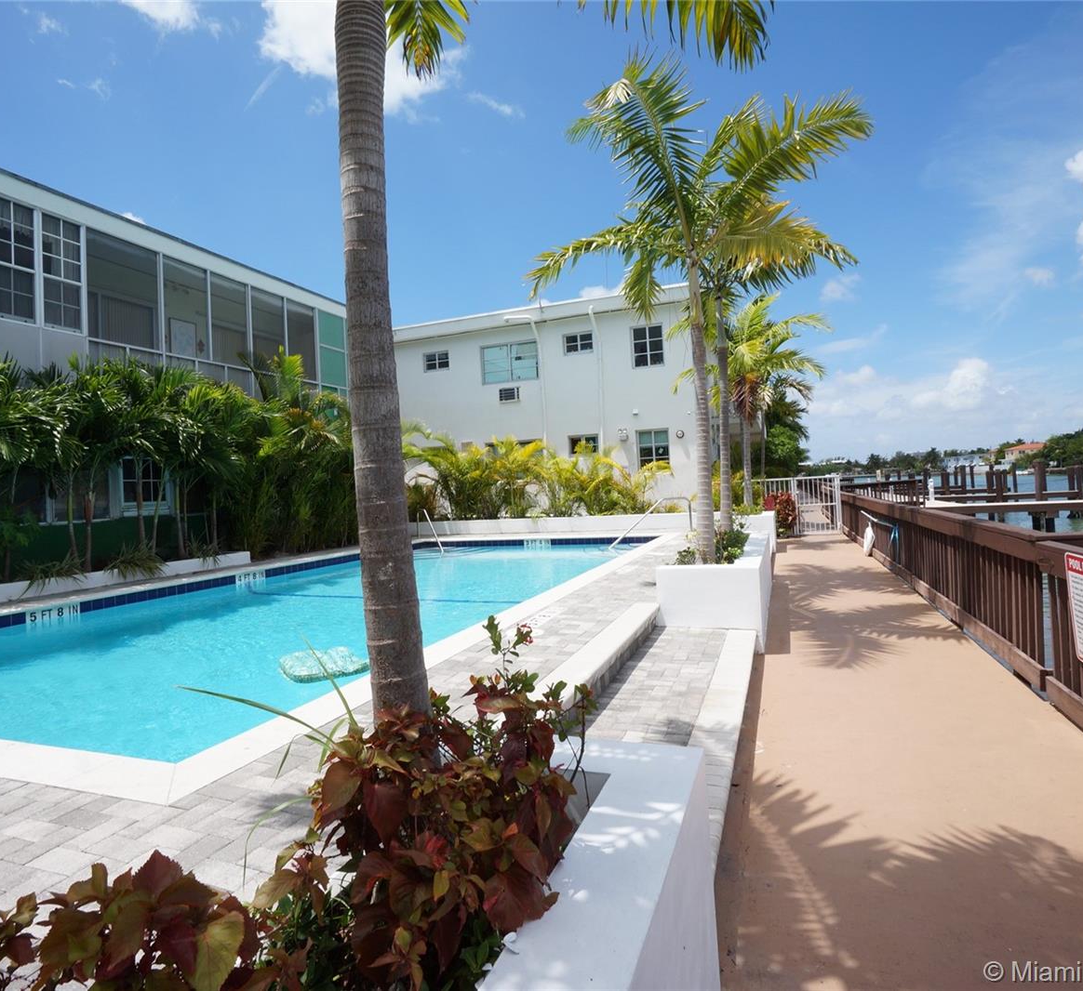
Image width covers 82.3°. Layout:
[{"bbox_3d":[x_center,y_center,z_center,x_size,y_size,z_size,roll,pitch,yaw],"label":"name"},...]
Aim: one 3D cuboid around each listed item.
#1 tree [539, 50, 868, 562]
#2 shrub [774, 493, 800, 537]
[{"bbox_3d":[1.649,-1.825,6.306,3.250,5.050,2.900,-2,0,22],"label":"tree"},{"bbox_3d":[6.583,0.514,16.750,0.750,1.200,0.720,-2,0,22],"label":"shrub"}]

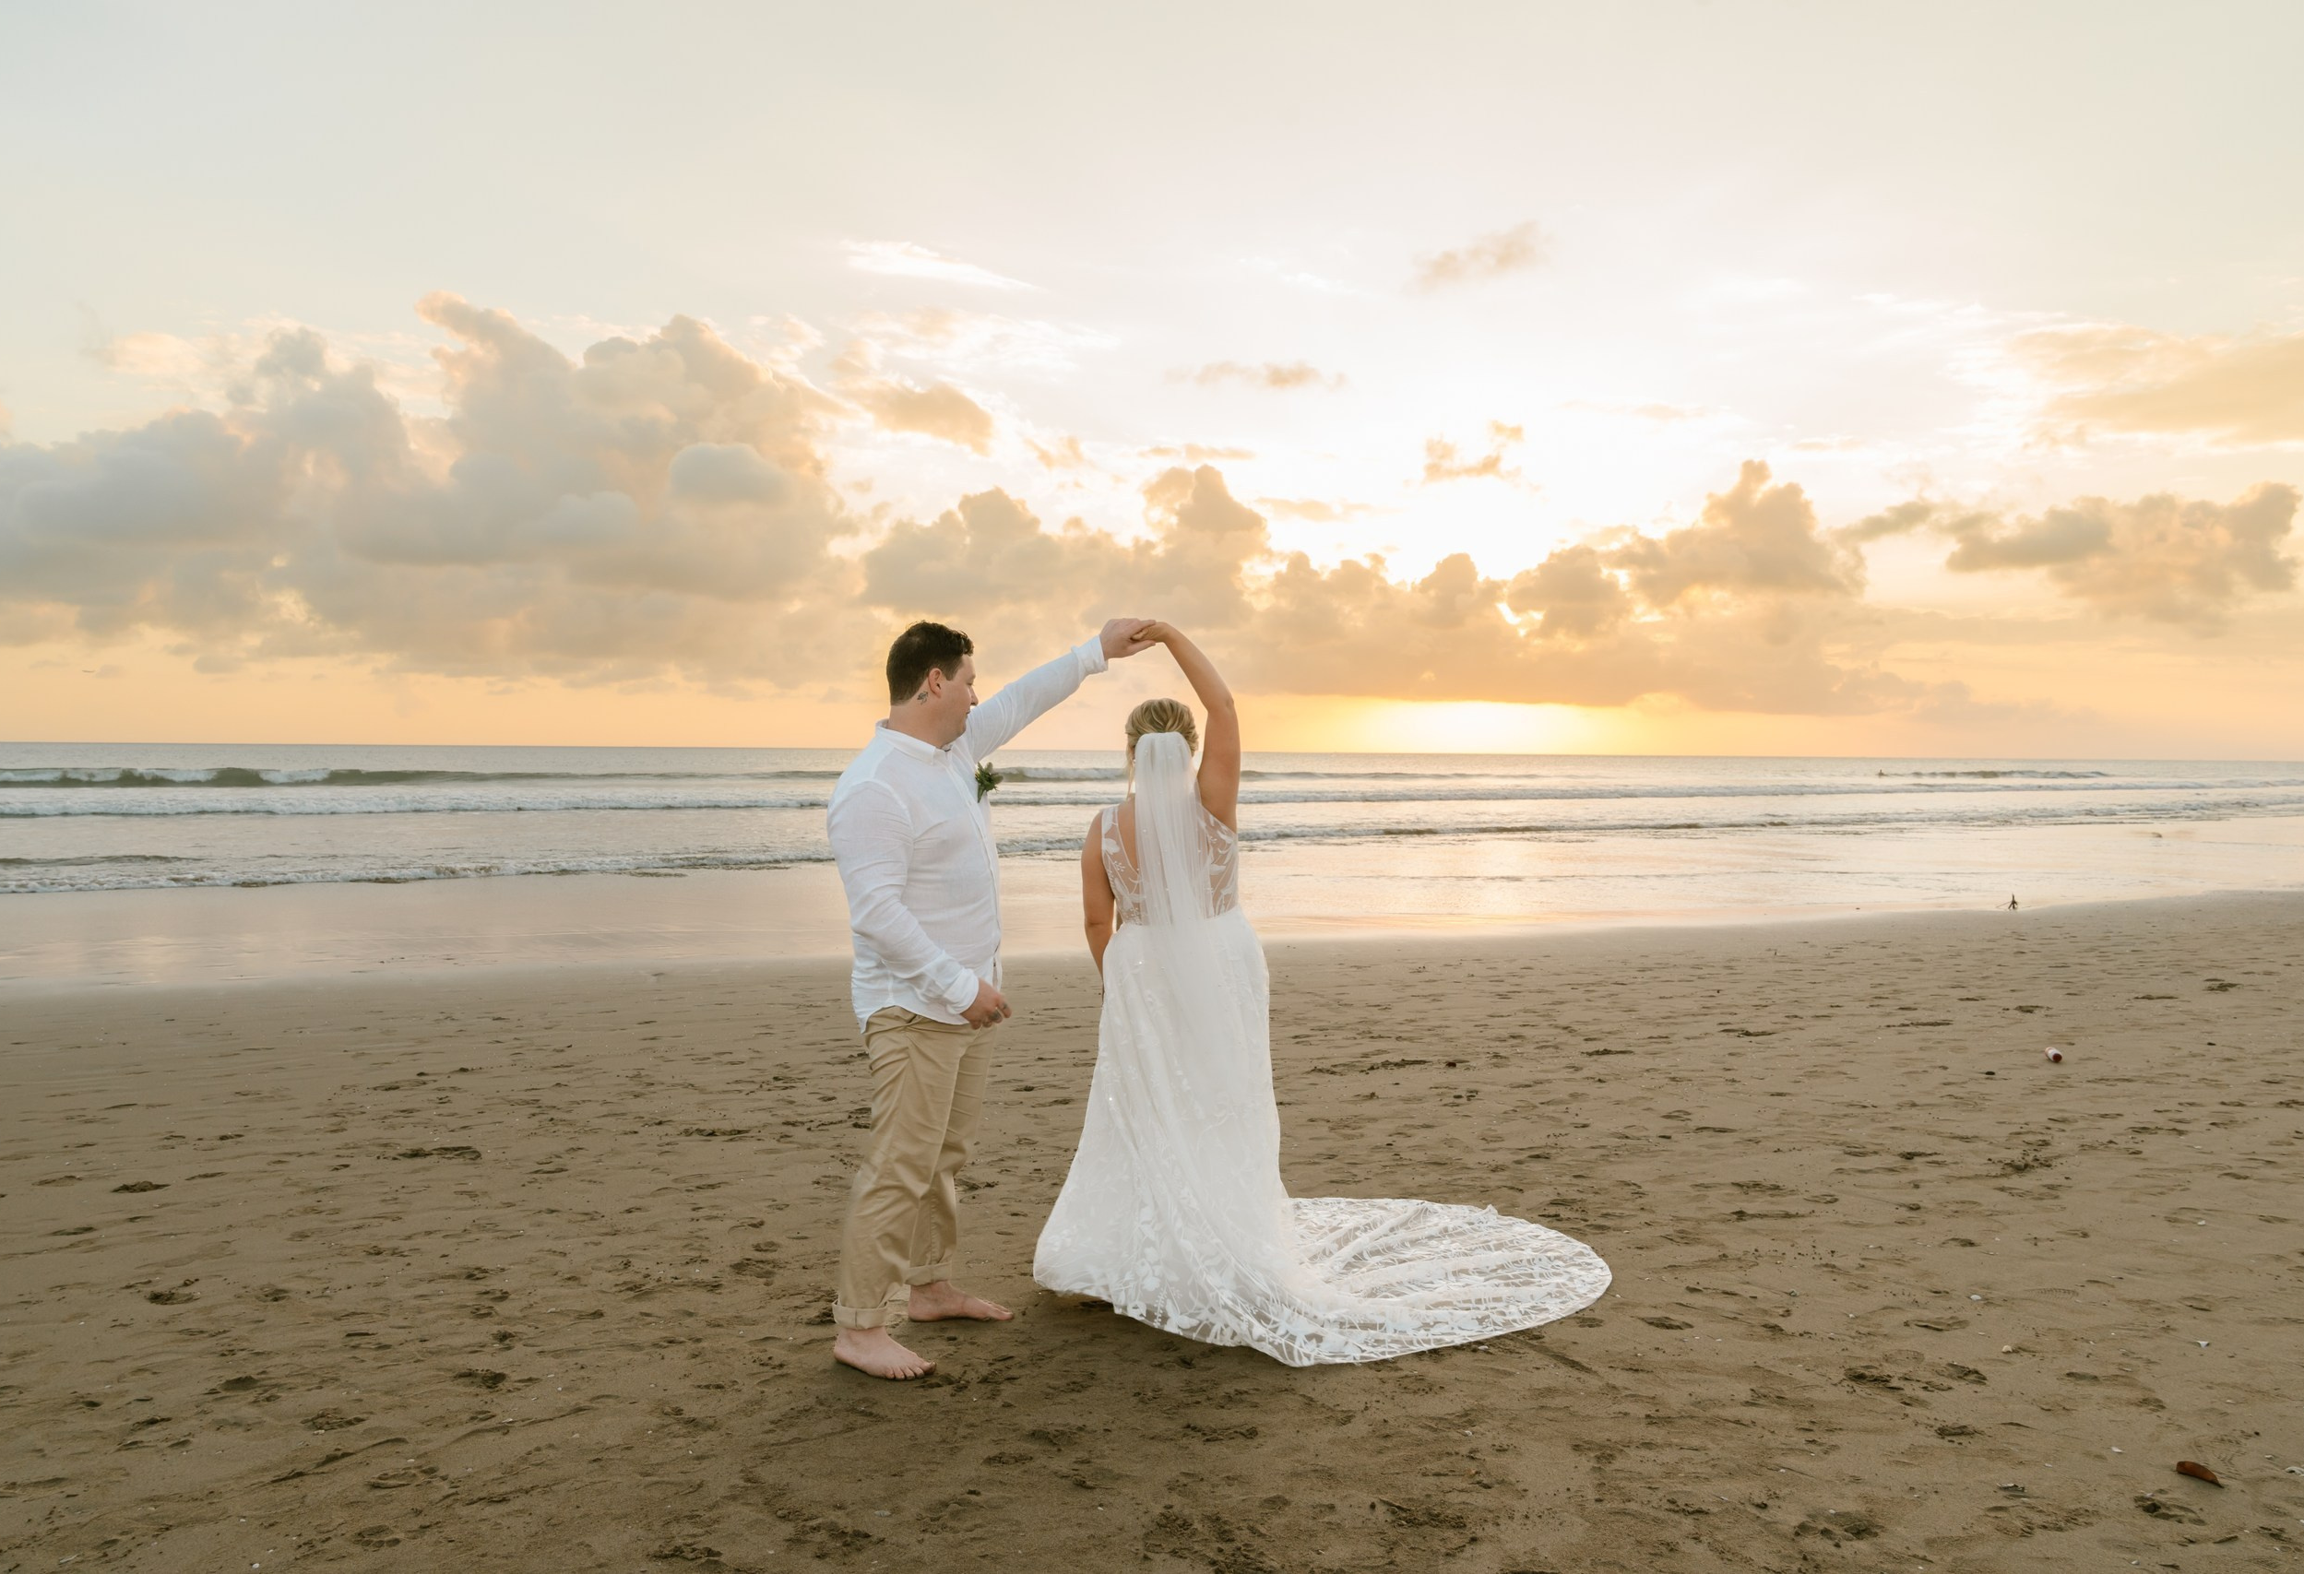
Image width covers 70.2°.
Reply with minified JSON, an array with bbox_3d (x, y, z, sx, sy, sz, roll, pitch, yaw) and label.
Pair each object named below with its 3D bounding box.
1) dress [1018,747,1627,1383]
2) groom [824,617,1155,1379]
[{"bbox_3d":[0.480,0.619,4.540,1.600,1.520,1.200,0,1,-10],"label":"dress"},{"bbox_3d":[-0.410,0.477,4.090,0.720,1.810,0.620,1,1,17],"label":"groom"}]

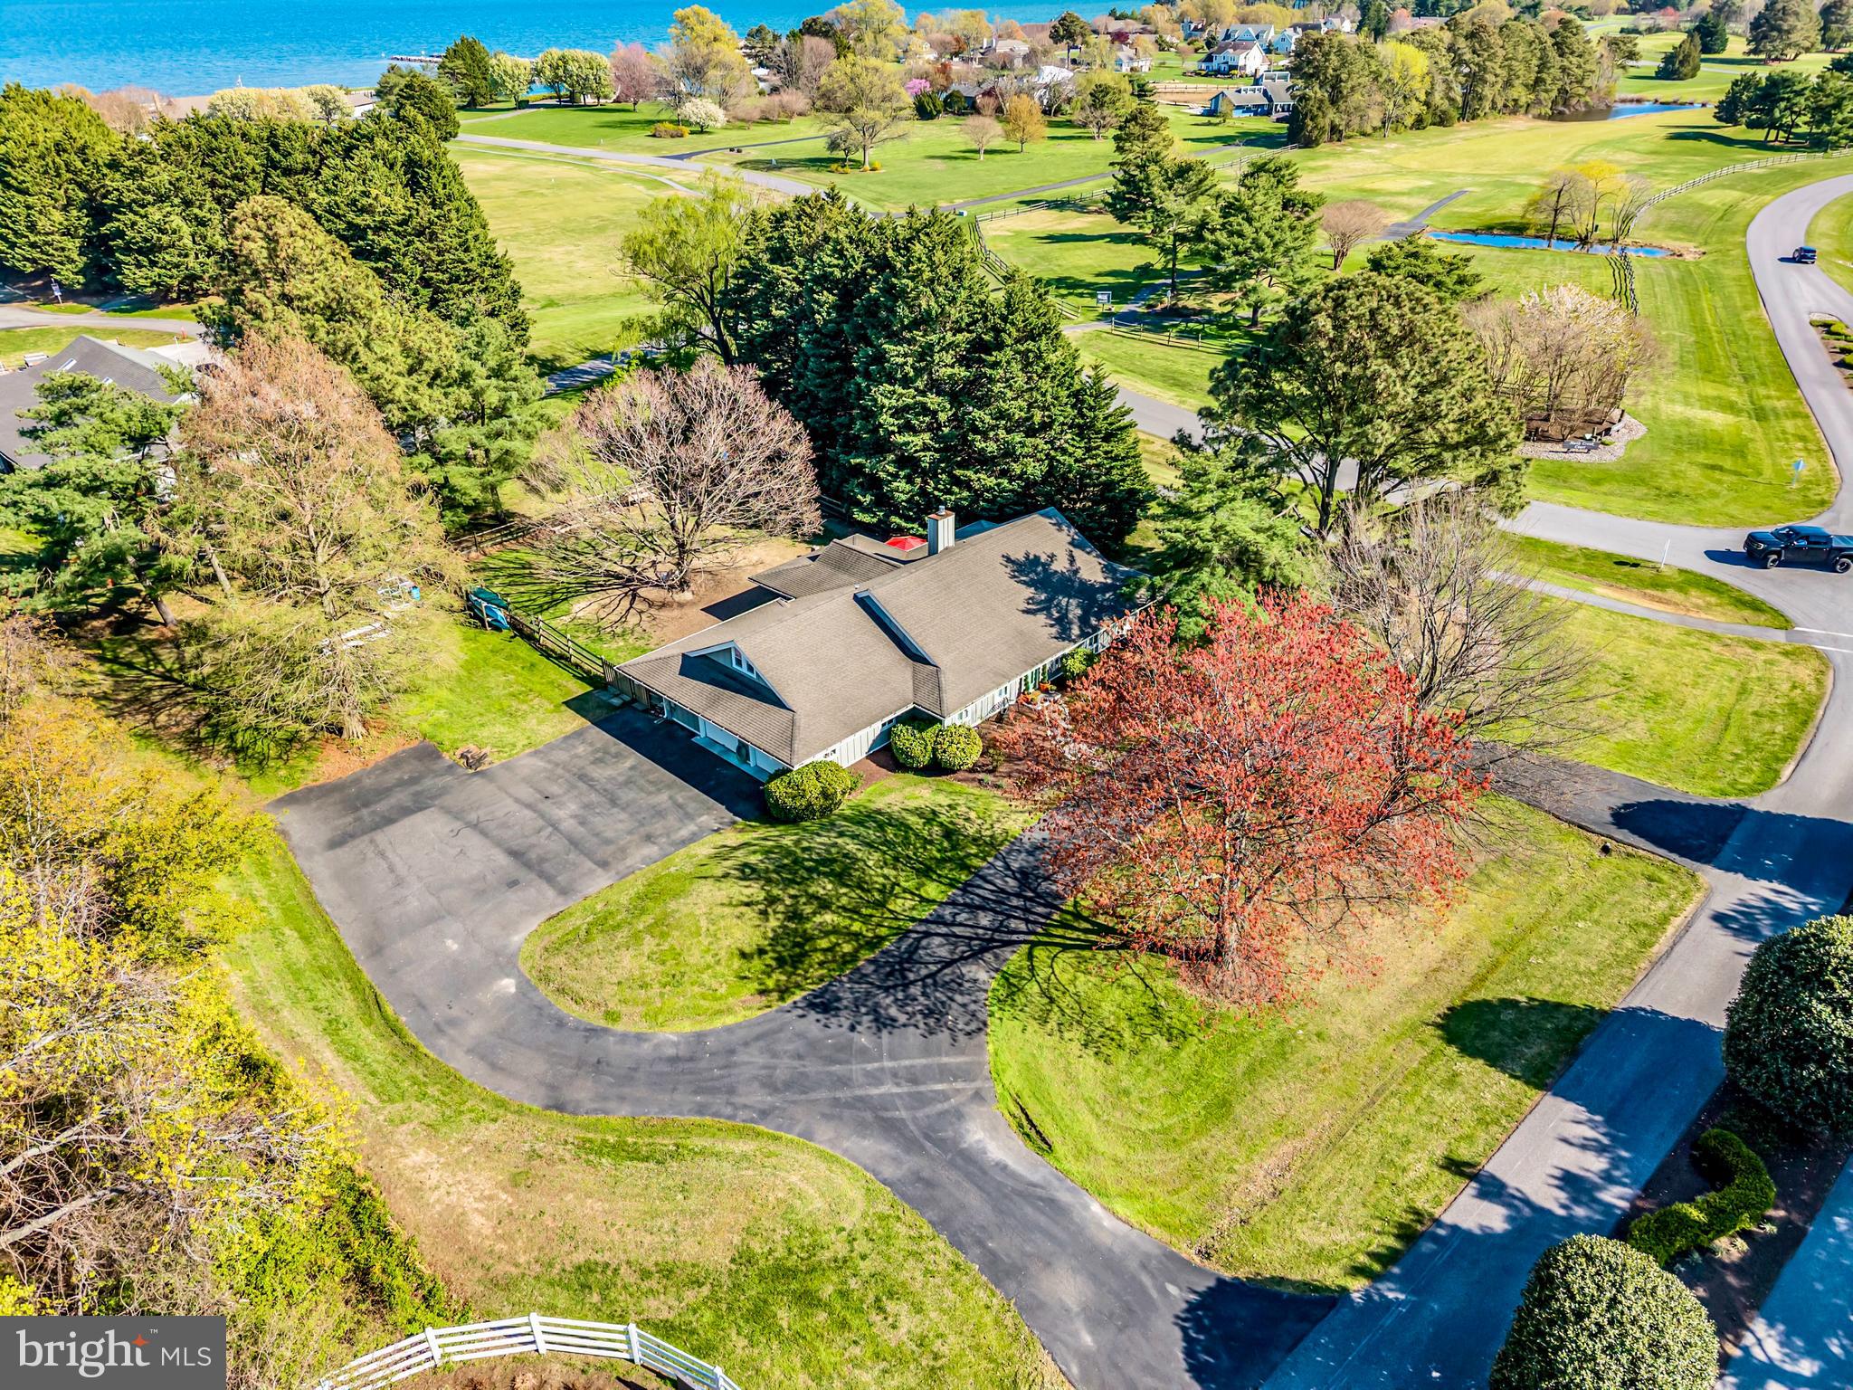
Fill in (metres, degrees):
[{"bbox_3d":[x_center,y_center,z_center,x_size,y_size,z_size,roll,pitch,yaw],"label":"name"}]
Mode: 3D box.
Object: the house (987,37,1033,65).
[{"bbox_3d":[26.669,-207.120,415.228,15.500,6.600,12.000,0,29,0],"label":"house"}]

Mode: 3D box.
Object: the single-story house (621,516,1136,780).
[{"bbox_3d":[-1.405,-3.572,56.575,15.100,5.500,22.200,25,38,37],"label":"single-story house"}]

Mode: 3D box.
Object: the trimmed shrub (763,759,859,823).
[{"bbox_3d":[-4.673,3.865,51.201,3.400,2.000,2.900,-3,30,-5],"label":"trimmed shrub"}]

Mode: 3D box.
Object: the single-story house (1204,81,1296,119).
[{"bbox_3d":[74.906,-135.070,290.468,20.000,6.500,10.000,-13,32,-22],"label":"single-story house"}]

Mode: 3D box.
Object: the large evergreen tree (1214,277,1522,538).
[{"bbox_3d":[22.968,-15.233,68.759,15.500,13.800,15.000,0,29,0],"label":"large evergreen tree"}]

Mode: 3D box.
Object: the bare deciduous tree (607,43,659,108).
[{"bbox_3d":[-64.584,-135.835,282.530,11.000,13.200,11.000,0,29,0],"label":"bare deciduous tree"}]

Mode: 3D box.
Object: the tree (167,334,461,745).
[{"bbox_3d":[-25.158,-5.449,52.474,11.710,16.900,11.360,-15,33,-24],"label":"tree"}]

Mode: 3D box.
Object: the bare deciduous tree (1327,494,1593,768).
[{"bbox_3d":[19.922,-0.992,48.508,10.490,13.110,10.180,13,32,22],"label":"bare deciduous tree"}]

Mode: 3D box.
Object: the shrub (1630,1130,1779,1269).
[{"bbox_3d":[19.580,12.947,32.211,5.400,0.750,2.100,-24,37,-36],"label":"shrub"}]

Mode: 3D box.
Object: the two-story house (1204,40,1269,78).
[{"bbox_3d":[90.167,-187.892,379.314,10.000,8.500,16.000,-22,36,-34],"label":"two-story house"}]

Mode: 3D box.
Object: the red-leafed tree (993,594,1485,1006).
[{"bbox_3d":[8.895,3.355,37.935,13.500,11.800,13.300,0,29,0],"label":"red-leafed tree"}]

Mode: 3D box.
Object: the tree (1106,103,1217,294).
[{"bbox_3d":[23.186,-48.150,126.633,10.840,17.300,10.520,5,30,9],"label":"tree"}]

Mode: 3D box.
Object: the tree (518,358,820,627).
[{"bbox_3d":[-13.316,-10.920,66.957,15.390,12.000,14.930,-6,30,-10],"label":"tree"}]

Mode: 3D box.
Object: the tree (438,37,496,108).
[{"bbox_3d":[-107.070,-145.218,300.235,12.860,15.000,12.470,-9,31,-15],"label":"tree"}]

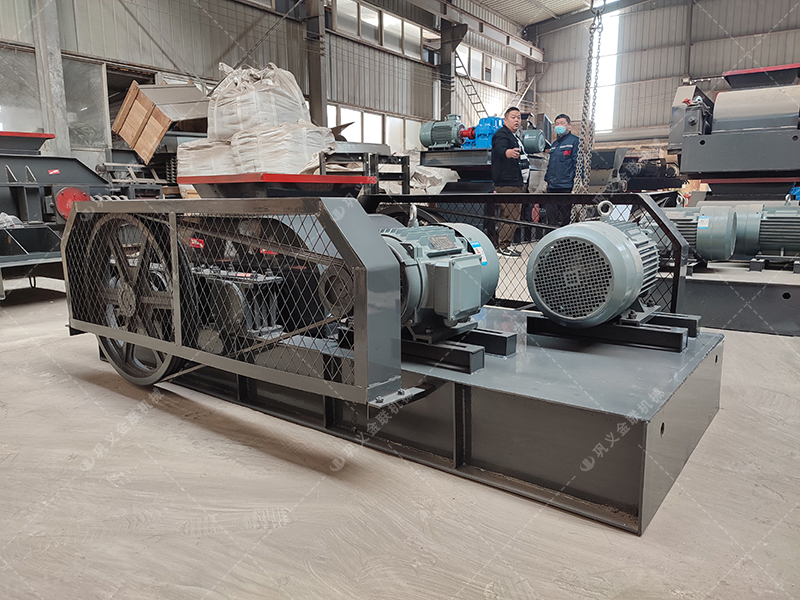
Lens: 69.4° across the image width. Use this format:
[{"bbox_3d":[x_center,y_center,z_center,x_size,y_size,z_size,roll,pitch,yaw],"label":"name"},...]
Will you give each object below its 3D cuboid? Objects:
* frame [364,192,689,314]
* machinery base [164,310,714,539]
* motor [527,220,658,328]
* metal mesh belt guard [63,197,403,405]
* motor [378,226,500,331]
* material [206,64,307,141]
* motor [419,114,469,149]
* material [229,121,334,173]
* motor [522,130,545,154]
[{"bbox_3d":[0.424,-0.247,2.656,1.609,0.453,0.123,7,13,37],"label":"frame"},{"bbox_3d":[-0.143,0.194,2.321,2.400,0.261,0.961,7,13,37],"label":"machinery base"},{"bbox_3d":[0.689,-0.151,2.029,0.399,0.385,0.610,7,13,37],"label":"motor"},{"bbox_3d":[-0.611,-0.068,1.718,1.446,0.457,0.120,7,13,37],"label":"metal mesh belt guard"},{"bbox_3d":[0.064,-0.100,1.761,0.399,0.385,0.610,7,13,37],"label":"motor"},{"bbox_3d":[-1.459,-2.030,6.000,0.970,0.800,0.950,-3,10,-14],"label":"material"},{"bbox_3d":[0.595,-2.297,7.900,0.650,0.460,0.380,2,10,11],"label":"motor"},{"bbox_3d":[-1.159,-1.376,5.700,1.000,0.750,0.950,-3,10,-14],"label":"material"},{"bbox_3d":[1.970,-2.570,9.352,0.660,0.440,0.390,5,10,28],"label":"motor"}]

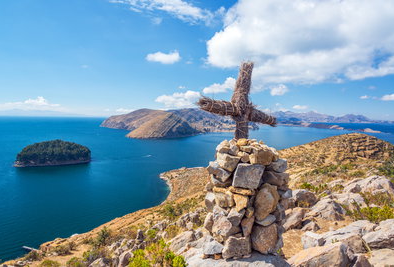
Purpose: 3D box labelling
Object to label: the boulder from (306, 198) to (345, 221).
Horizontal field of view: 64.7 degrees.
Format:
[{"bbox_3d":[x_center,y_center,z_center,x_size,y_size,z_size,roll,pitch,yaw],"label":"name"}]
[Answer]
[{"bbox_3d":[2.223,1.315,5.383,0.620,0.310,0.500,1,3,10],"label":"boulder"}]

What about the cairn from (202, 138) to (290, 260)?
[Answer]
[{"bbox_3d":[0.551,0.672,3.644,0.920,1.240,0.820,1,3,5],"label":"cairn"}]

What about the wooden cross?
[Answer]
[{"bbox_3d":[0.532,-0.385,3.634,1.000,0.880,0.170,3,2,-28],"label":"wooden cross"}]

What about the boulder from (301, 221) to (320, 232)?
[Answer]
[{"bbox_3d":[1.709,1.401,4.687,0.250,0.150,0.200,1,3,15],"label":"boulder"}]

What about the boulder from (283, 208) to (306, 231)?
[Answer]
[{"bbox_3d":[1.498,1.322,4.783,0.340,0.270,0.360,1,3,10],"label":"boulder"}]

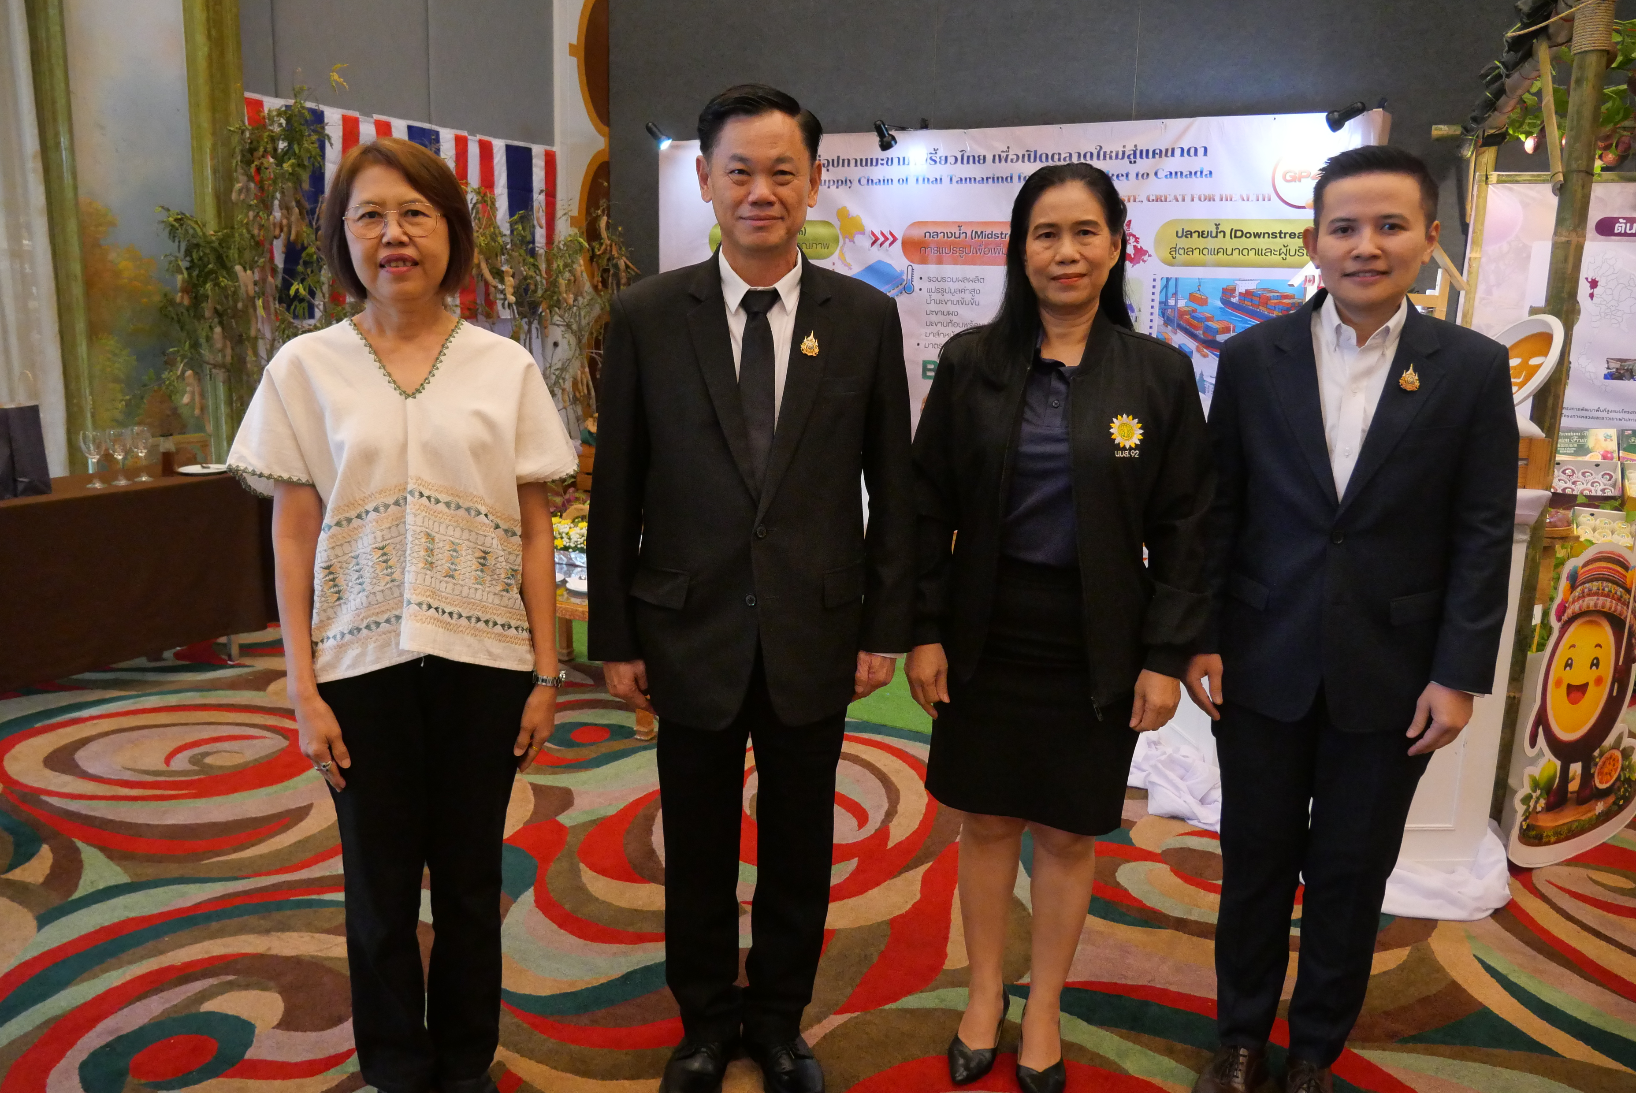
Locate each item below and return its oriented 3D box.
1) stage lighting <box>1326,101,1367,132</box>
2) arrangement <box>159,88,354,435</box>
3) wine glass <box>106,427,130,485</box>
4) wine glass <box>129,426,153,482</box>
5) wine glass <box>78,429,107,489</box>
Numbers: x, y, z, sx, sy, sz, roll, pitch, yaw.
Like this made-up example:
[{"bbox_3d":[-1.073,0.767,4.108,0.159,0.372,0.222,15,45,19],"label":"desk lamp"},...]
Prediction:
[{"bbox_3d":[2.100,-1.706,4.330,0.082,0.082,0.145,-8,-11,-46],"label":"stage lighting"},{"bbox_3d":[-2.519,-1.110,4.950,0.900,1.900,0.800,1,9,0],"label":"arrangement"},{"bbox_3d":[-2.581,-0.332,4.030,0.079,0.206,0.079,1,9,0],"label":"wine glass"},{"bbox_3d":[-2.586,-0.353,4.170,0.079,0.206,0.079,1,9,0],"label":"wine glass"},{"bbox_3d":[-2.589,-0.312,3.900,0.079,0.206,0.079,1,9,0],"label":"wine glass"}]

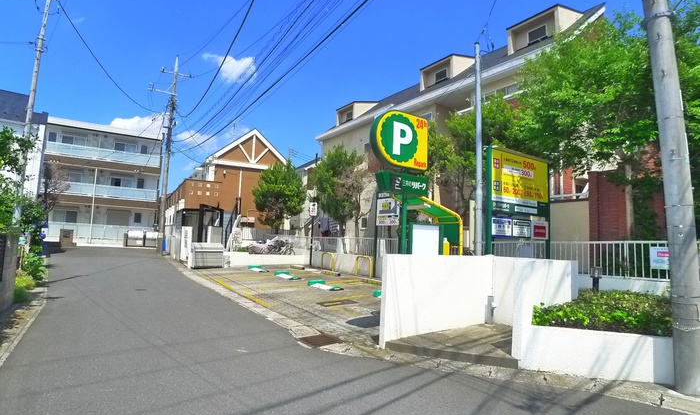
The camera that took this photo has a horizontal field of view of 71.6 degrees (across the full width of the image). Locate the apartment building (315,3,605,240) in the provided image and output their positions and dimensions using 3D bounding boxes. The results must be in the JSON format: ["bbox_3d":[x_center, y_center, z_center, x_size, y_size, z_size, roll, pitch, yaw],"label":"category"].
[{"bbox_3d":[4.690,-1.233,21.691,6.000,8.880,15.211,6,-8,-31],"label":"apartment building"}]

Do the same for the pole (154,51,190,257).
[{"bbox_3d":[-10.395,-3.176,28.219,2.000,11.780,0.600,6,-8,-32],"label":"pole"}]

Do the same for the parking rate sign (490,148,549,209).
[{"bbox_3d":[3.407,-0.446,9.817,1.989,1.188,0.130,7,-8,-36],"label":"parking rate sign"}]

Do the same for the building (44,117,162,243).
[{"bbox_3d":[-19.967,-1.318,38.647,8.100,8.654,8.000,6,-8,-31],"label":"building"}]

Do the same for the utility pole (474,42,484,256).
[{"bbox_3d":[2.545,-0.643,9.518,0.140,5.400,0.140,2,-4,0],"label":"utility pole"}]

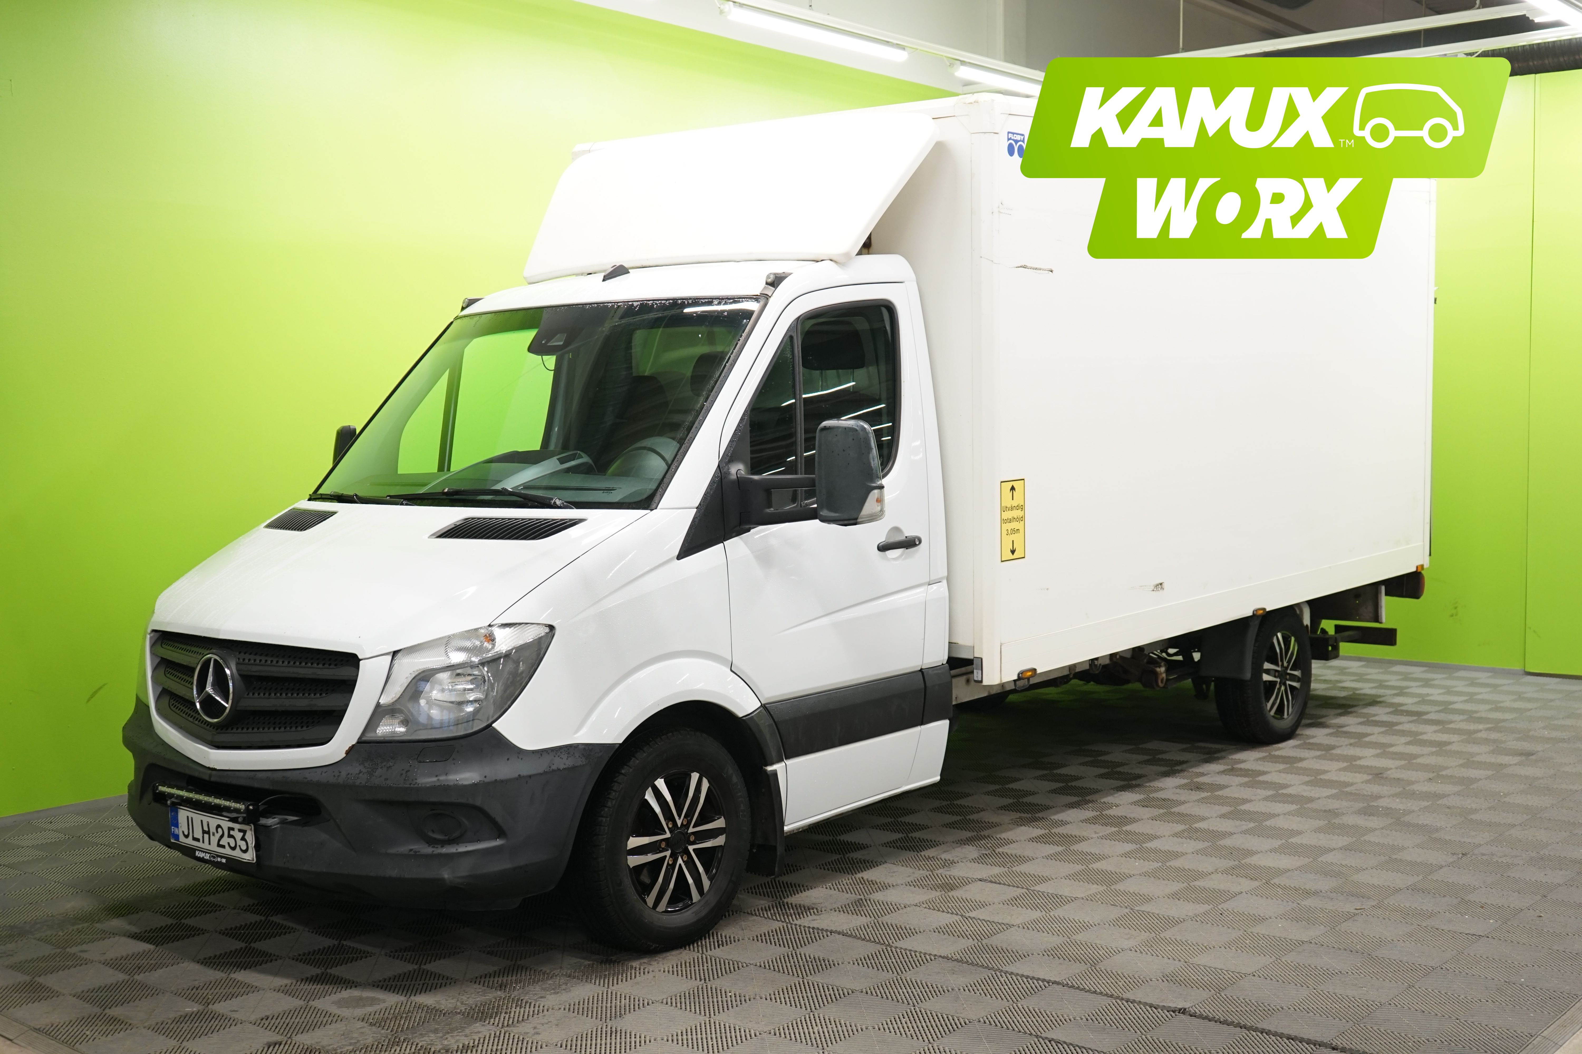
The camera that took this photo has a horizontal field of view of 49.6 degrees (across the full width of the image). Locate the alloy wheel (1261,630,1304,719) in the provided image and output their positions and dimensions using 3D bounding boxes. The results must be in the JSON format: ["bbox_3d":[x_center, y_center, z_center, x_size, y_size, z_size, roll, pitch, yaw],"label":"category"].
[{"bbox_3d":[2.404,0.730,8.573,0.160,0.440,0.440,3,5,40],"label":"alloy wheel"}]

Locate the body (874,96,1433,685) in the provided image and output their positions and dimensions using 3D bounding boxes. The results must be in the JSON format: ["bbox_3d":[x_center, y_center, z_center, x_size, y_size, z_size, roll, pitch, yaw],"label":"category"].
[{"bbox_3d":[1.354,-0.722,8.729,2.178,2.185,4.597,4,7,40],"label":"body"}]

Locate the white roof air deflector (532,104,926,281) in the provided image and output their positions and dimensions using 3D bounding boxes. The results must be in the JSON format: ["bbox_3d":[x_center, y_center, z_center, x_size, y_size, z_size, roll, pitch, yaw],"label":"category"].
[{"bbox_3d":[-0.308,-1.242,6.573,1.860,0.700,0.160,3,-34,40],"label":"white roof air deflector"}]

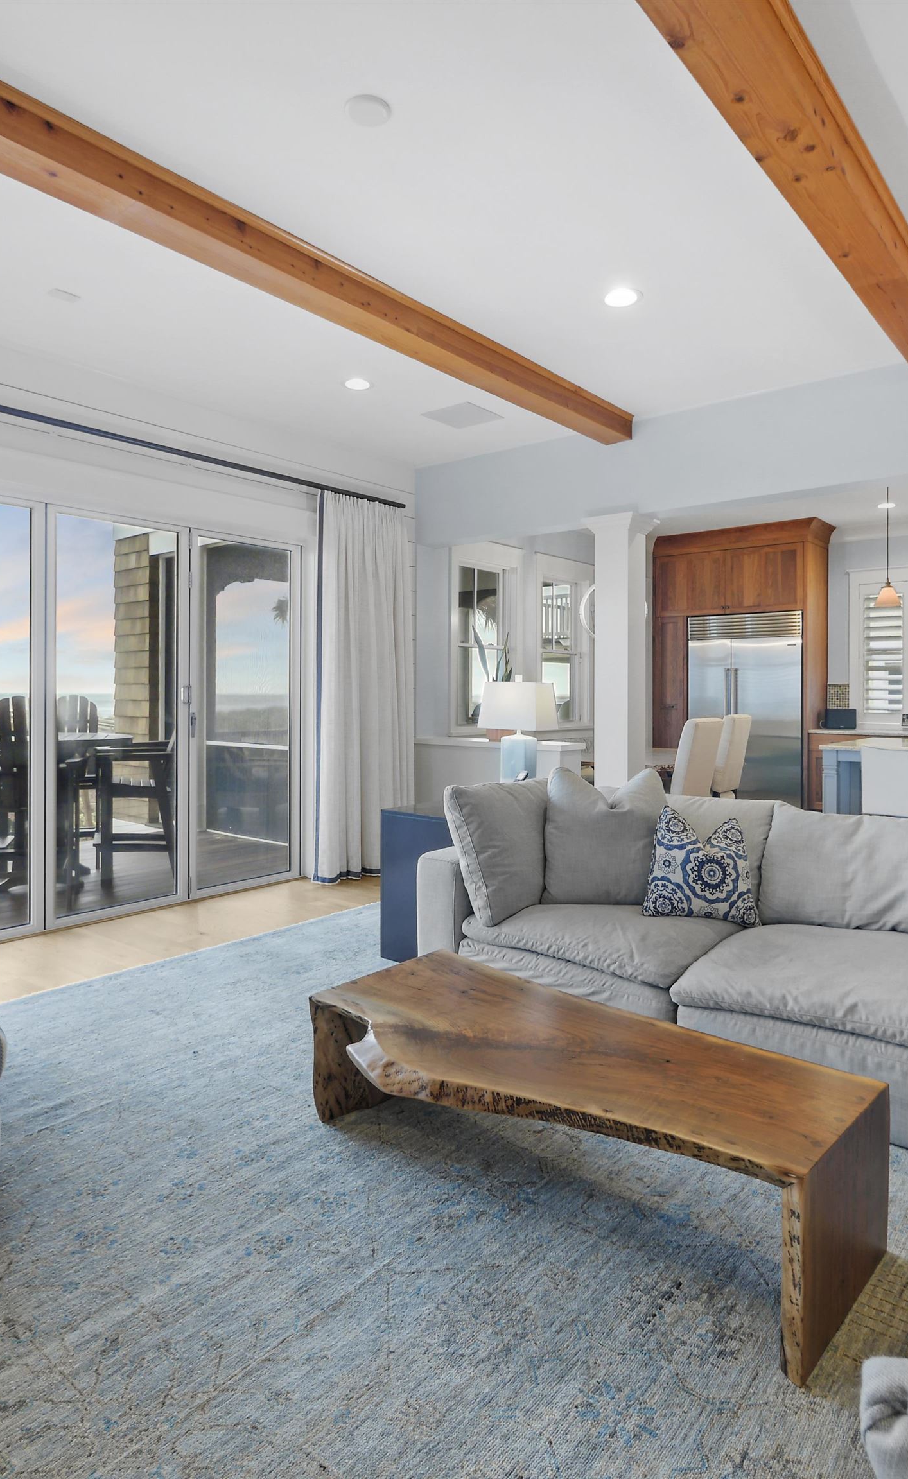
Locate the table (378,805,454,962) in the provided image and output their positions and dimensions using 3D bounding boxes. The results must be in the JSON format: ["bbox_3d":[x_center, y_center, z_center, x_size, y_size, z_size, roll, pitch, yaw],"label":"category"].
[{"bbox_3d":[0.093,0.735,4.198,0.582,0.757,0.736,1,2,39],"label":"table"}]

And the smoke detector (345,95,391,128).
[{"bbox_3d":[-0.268,-1.968,2.500,0.145,0.035,0.145,0,3,0],"label":"smoke detector"}]

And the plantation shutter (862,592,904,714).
[{"bbox_3d":[4.426,-0.887,8.242,0.394,1.250,0.060,1,2,39],"label":"plantation shutter"}]

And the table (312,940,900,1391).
[{"bbox_3d":[0.286,0.975,2.107,1.423,0.388,0.574,1,2,41],"label":"table"}]

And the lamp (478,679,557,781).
[{"bbox_3d":[0.343,0.006,4.316,0.387,0.690,0.209,1,2,39],"label":"lamp"}]

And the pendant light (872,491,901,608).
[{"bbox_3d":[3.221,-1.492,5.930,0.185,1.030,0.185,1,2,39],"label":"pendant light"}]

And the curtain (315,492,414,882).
[{"bbox_3d":[-0.649,-0.398,6.086,0.175,2.802,0.979,1,2,40],"label":"curtain"}]

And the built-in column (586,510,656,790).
[{"bbox_3d":[1.169,-0.276,5.583,0.370,2.489,0.370,1,2,40],"label":"built-in column"}]

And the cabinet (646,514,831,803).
[{"bbox_3d":[3.181,-0.726,8.897,1.757,3.131,0.875,1,2,38],"label":"cabinet"}]

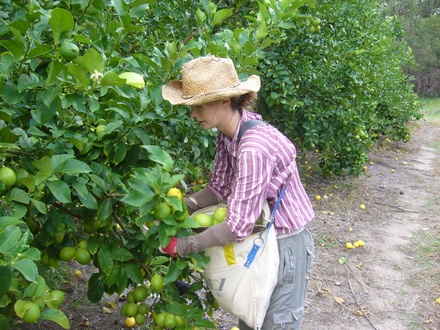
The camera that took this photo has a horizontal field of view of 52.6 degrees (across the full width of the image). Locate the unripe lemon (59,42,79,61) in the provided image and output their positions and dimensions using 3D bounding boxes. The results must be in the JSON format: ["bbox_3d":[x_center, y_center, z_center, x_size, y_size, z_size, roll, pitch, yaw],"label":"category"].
[{"bbox_3d":[-0.489,-0.369,1.450,0.060,0.061,0.060,0,9,0],"label":"unripe lemon"}]

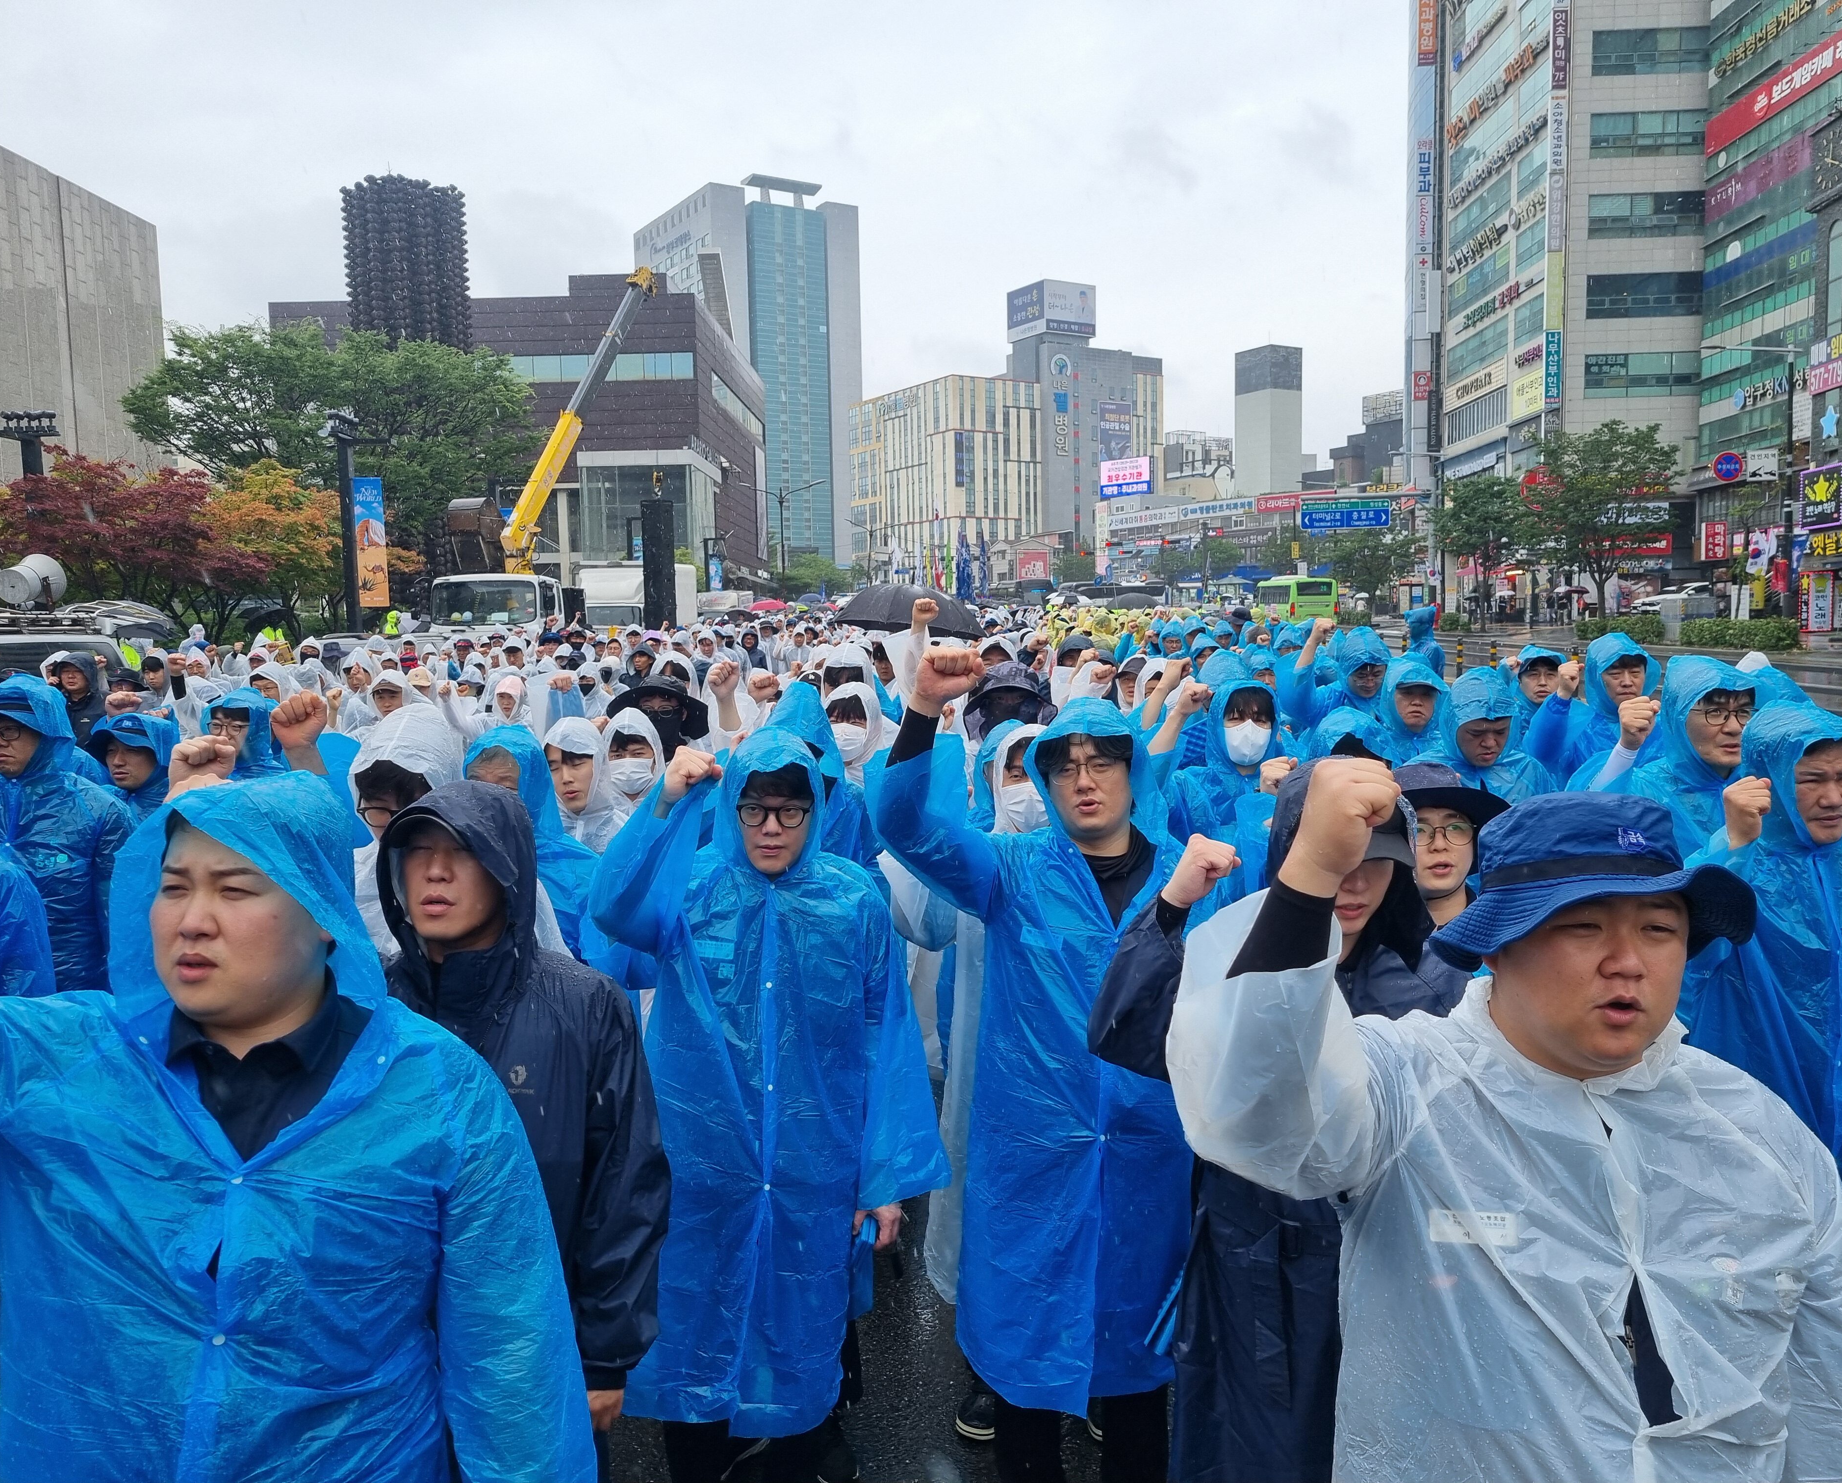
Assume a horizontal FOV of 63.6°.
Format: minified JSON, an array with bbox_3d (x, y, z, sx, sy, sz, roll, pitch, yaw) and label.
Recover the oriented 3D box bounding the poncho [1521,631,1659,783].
[{"bbox_3d":[2.659,0.206,5.859,0.620,1.280,0.480,0,5,9],"label":"poncho"}]

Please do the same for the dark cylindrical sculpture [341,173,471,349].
[{"bbox_3d":[-21.980,-13.797,64.651,5.100,20.000,5.100,-3,6,-19],"label":"dark cylindrical sculpture"}]

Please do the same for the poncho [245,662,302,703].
[{"bbox_3d":[-4.138,0.093,9.456,0.560,1.200,0.420,-1,5,3],"label":"poncho"}]

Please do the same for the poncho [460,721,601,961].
[{"bbox_3d":[-0.988,0.569,3.707,0.540,1.210,0.380,-1,5,7],"label":"poncho"}]

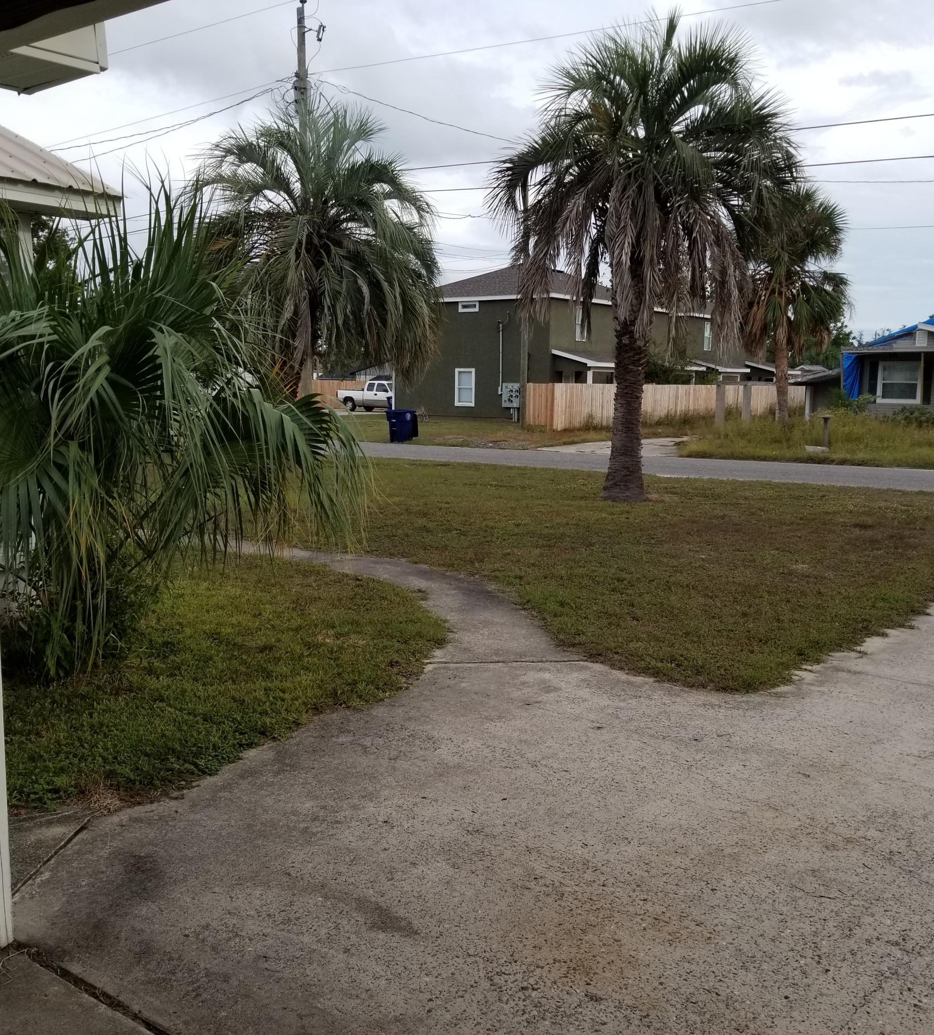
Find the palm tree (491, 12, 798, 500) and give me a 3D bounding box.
[{"bbox_3d":[3.026,-4.142,16.832,5.000,7.657,5.000,2,8,9],"label":"palm tree"}]

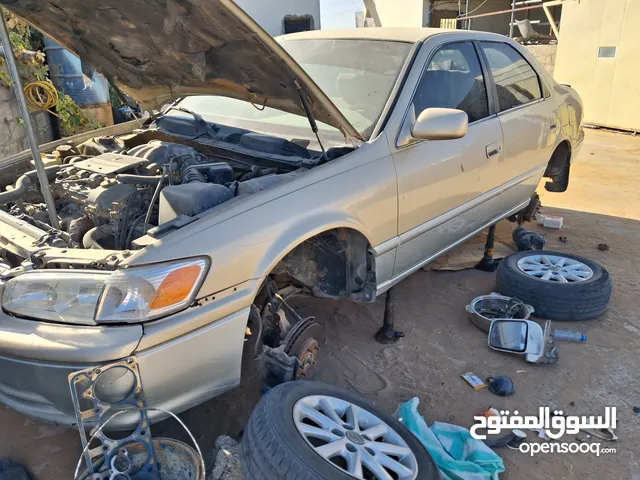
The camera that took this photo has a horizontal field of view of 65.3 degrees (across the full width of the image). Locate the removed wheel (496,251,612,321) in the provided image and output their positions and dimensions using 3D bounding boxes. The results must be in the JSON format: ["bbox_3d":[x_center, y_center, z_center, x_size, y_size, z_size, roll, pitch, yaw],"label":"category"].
[{"bbox_3d":[1.497,0.276,3.220,0.664,0.210,0.664,0,21,0],"label":"removed wheel"}]

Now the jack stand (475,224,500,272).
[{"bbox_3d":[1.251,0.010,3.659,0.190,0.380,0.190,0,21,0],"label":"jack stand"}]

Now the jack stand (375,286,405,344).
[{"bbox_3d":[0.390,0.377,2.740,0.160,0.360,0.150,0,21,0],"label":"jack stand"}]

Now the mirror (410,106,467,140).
[{"bbox_3d":[0.539,-0.526,2.250,0.240,0.138,0.120,12,24,28],"label":"mirror"}]

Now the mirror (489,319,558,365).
[{"bbox_3d":[1.046,0.521,2.577,0.330,0.205,0.160,7,5,18],"label":"mirror"}]

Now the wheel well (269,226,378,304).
[{"bbox_3d":[-0.050,0.105,2.150,0.300,0.400,0.700,18,28,39],"label":"wheel well"}]

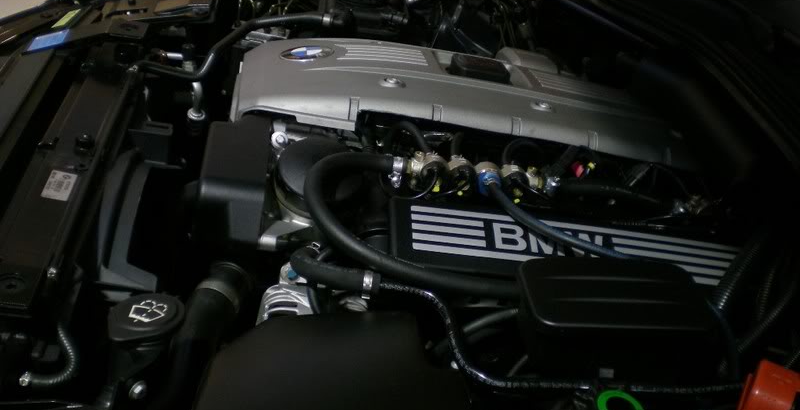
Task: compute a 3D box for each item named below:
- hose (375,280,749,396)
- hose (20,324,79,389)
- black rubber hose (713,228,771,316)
[{"bbox_3d":[0.151,0.121,0.830,0.327,0.045,0.146,5,25,-15],"label":"hose"},{"bbox_3d":[-0.293,0.125,0.740,0.046,0.044,0.047,5,25,-15],"label":"hose"},{"bbox_3d":[0.366,0.070,0.943,0.015,0.015,0.127,6,40,42],"label":"black rubber hose"}]

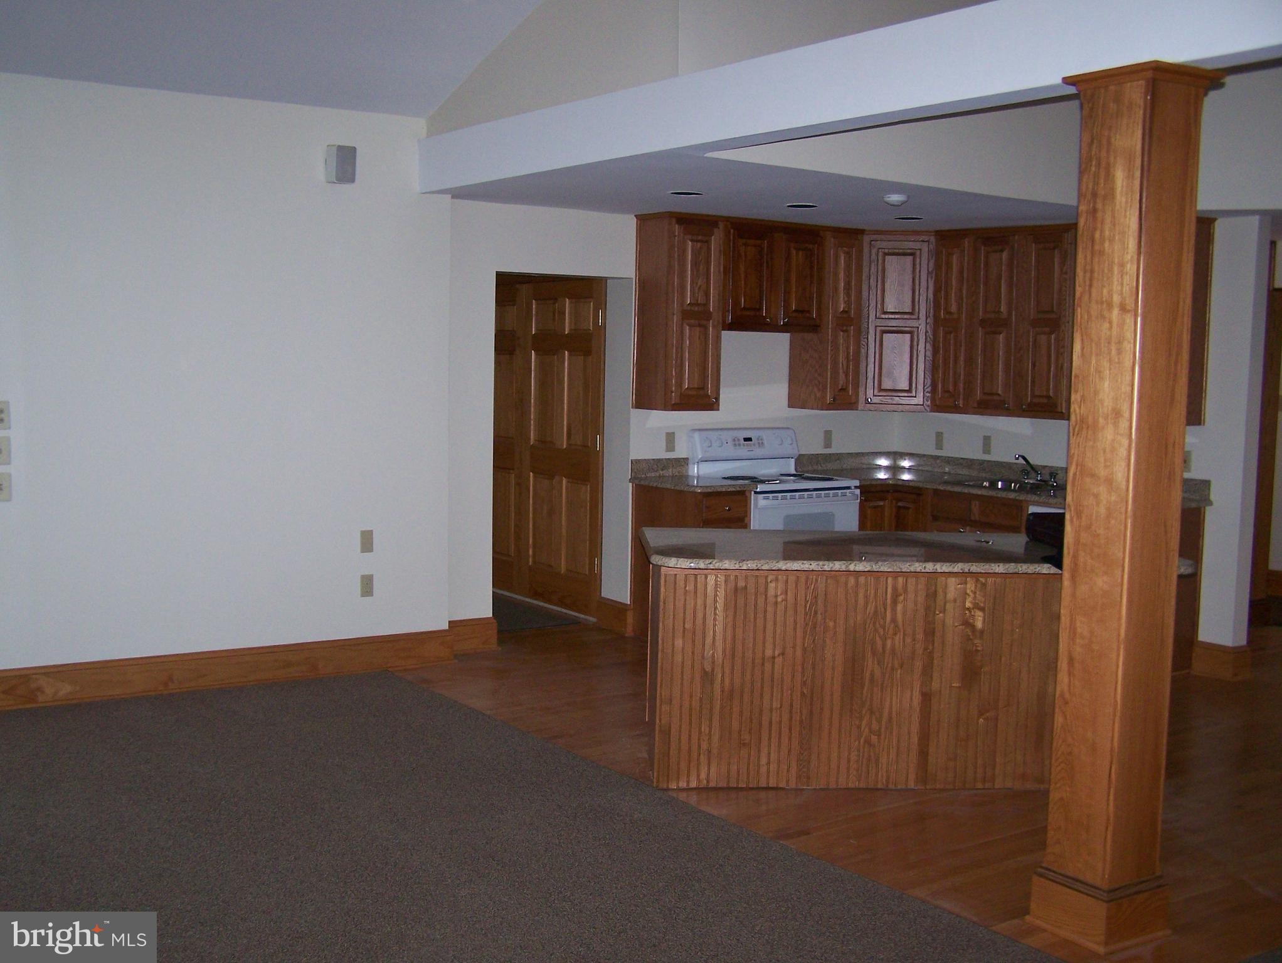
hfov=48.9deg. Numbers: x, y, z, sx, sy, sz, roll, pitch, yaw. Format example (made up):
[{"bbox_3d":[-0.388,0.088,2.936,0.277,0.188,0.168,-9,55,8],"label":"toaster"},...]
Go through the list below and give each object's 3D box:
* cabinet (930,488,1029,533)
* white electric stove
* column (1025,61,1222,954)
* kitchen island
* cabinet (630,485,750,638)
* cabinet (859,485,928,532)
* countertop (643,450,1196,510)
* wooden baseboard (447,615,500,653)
[{"bbox_3d":[2.137,0.500,8.171,0.626,0.889,0.707,-2,6,-35],"label":"cabinet"},{"bbox_3d":[0.763,0.310,8.240,0.778,1.197,0.727,-2,6,-35],"label":"white electric stove"},{"bbox_3d":[1.343,0.087,3.975,0.291,2.414,0.288,-2,6,-35],"label":"column"},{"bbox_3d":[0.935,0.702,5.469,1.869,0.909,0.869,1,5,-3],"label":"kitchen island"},{"bbox_3d":[0.263,0.474,8.004,0.343,0.889,0.621,-2,6,-35],"label":"cabinet"},{"bbox_3d":[1.524,0.438,8.721,0.990,0.889,0.904,-2,6,-35],"label":"cabinet"},{"bbox_3d":[1.479,0.007,7.759,2.141,0.137,2.343,-2,6,-35],"label":"countertop"},{"bbox_3d":[-0.942,0.838,7.651,0.369,0.174,0.030,-2,6,-35],"label":"wooden baseboard"}]

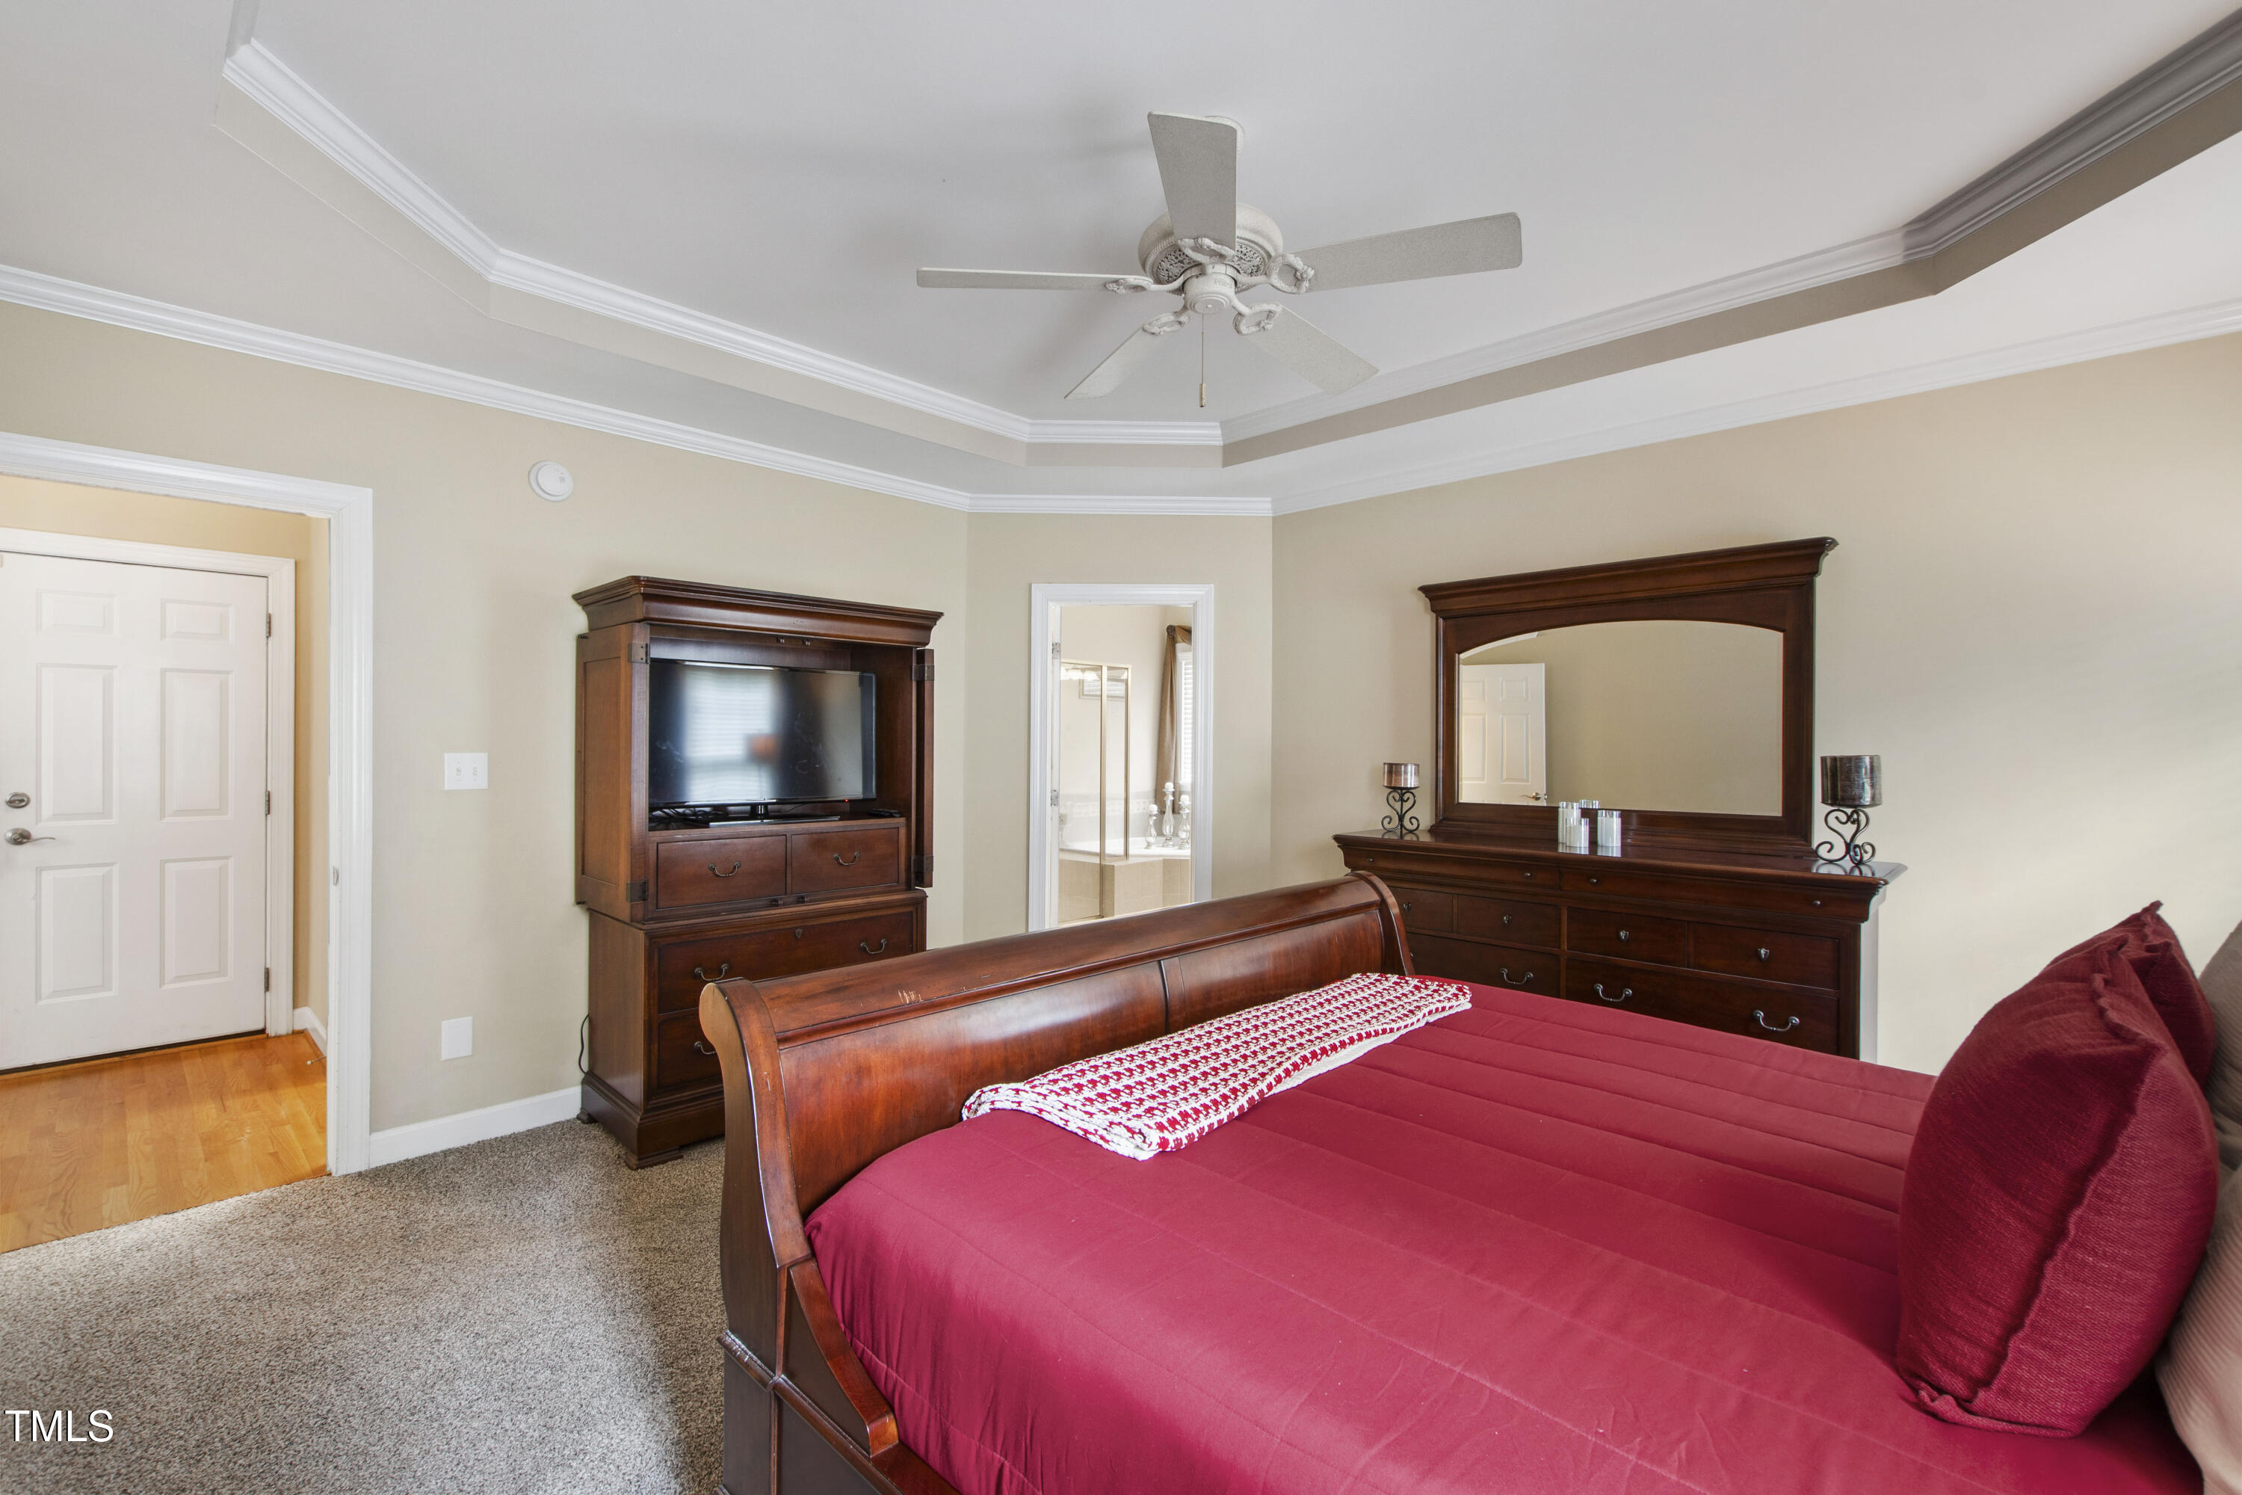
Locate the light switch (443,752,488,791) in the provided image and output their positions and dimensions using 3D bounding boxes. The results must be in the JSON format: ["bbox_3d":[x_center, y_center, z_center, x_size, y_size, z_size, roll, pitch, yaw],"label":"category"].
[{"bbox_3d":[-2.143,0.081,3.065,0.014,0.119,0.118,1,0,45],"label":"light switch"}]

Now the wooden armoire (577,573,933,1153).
[{"bbox_3d":[-1.317,0.394,3.476,0.608,1.841,1.161,1,0,45],"label":"wooden armoire"}]

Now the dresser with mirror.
[{"bbox_3d":[1.637,0.334,3.293,1.694,2.010,0.488,1,0,43],"label":"dresser with mirror"}]

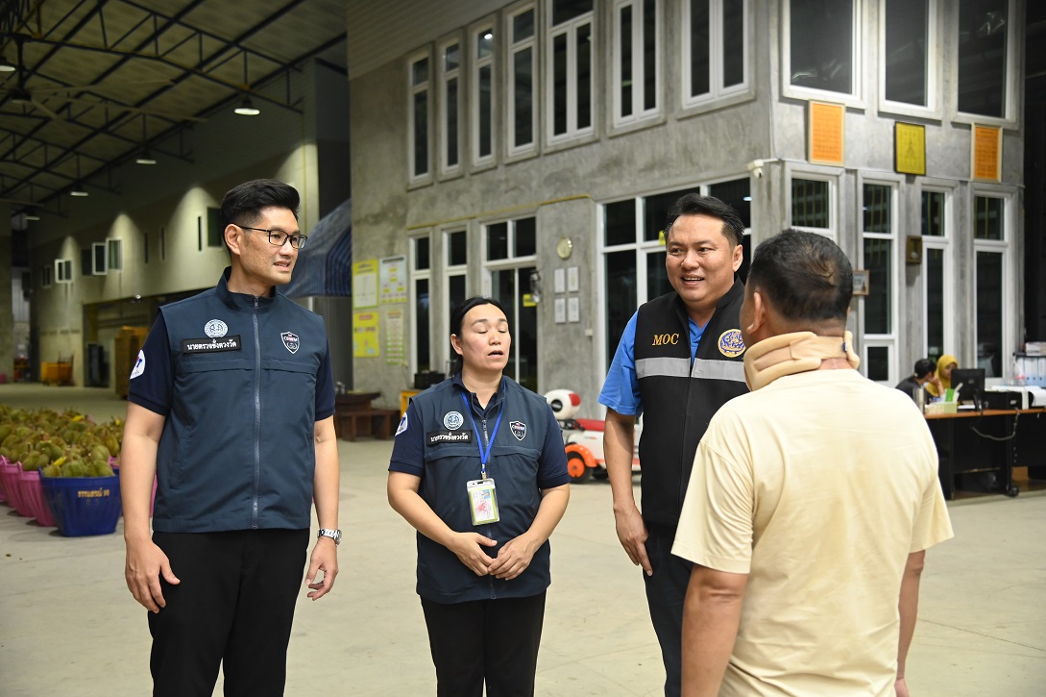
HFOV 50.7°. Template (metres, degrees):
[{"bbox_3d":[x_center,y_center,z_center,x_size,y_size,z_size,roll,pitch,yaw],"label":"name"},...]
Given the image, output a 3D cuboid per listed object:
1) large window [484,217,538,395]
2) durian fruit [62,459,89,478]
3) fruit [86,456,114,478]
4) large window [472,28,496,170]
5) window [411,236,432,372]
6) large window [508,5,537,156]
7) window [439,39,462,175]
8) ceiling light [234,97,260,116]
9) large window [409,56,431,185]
[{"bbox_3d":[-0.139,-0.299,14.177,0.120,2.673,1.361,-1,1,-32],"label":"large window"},{"bbox_3d":[-3.285,0.899,8.100,0.200,0.220,0.200,0,1,-3],"label":"durian fruit"},{"bbox_3d":[-3.102,0.899,8.100,0.200,0.225,0.200,0,1,-3],"label":"fruit"},{"bbox_3d":[-0.484,-3.340,14.682,0.120,1.785,0.594,-1,1,-32],"label":"large window"},{"bbox_3d":[-1.454,-0.552,16.290,0.120,2.206,0.710,-1,1,-32],"label":"window"},{"bbox_3d":[0.028,-3.345,13.857,0.120,1.792,0.673,-1,1,-32],"label":"large window"},{"bbox_3d":[-0.978,-3.358,15.477,0.120,1.800,0.636,-1,1,-32],"label":"window"},{"bbox_3d":[-4.621,-4.050,18.500,0.420,0.280,0.420,0,1,-3],"label":"ceiling light"},{"bbox_3d":[-1.497,-3.376,16.314,0.120,1.812,0.691,-1,1,-32],"label":"large window"}]

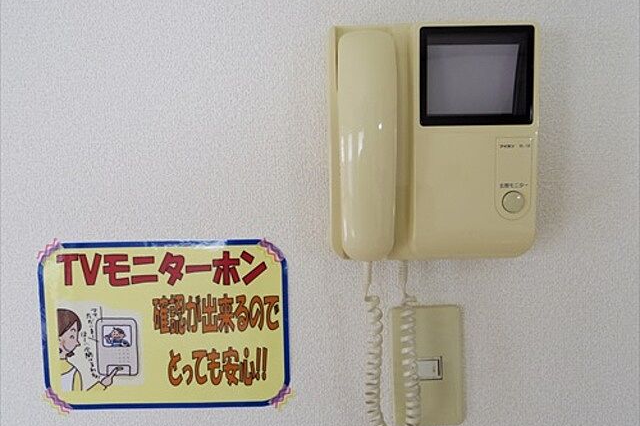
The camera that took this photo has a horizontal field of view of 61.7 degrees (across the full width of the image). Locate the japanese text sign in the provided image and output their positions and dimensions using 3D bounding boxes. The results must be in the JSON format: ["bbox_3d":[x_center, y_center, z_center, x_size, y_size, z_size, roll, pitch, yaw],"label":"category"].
[{"bbox_3d":[-0.154,0.112,0.532,0.247,0.171,0.004,-1,4,1],"label":"japanese text sign"}]

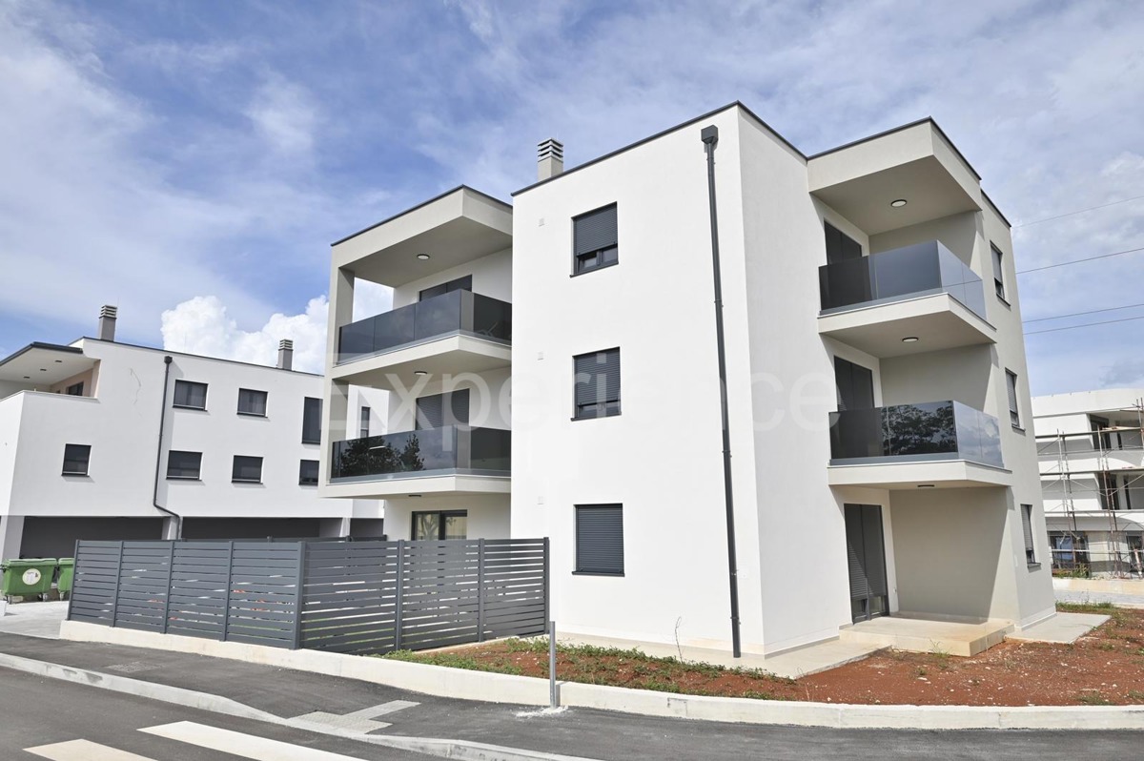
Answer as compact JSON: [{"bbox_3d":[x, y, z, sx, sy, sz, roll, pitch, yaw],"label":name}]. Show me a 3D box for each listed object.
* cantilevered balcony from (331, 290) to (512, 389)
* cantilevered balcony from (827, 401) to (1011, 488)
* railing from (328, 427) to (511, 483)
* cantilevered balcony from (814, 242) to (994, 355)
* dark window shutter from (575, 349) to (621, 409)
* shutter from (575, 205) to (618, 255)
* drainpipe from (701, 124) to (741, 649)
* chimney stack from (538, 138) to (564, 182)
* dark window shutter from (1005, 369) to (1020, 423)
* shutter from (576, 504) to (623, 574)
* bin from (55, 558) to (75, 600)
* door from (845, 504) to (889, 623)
[{"bbox_3d":[-3.624,-0.875,18.647,4.981,1.381,1.993,-10,-14,40],"label":"cantilevered balcony"},{"bbox_3d":[6.852,1.375,14.967,2.394,1.387,3.306,-10,-14,40],"label":"cantilevered balcony"},{"bbox_3d":[-3.563,1.867,18.110,4.797,1.037,1.886,-10,-14,40],"label":"railing"},{"bbox_3d":[6.863,-1.541,15.526,2.380,1.400,3.400,-10,-14,41],"label":"cantilevered balcony"},{"bbox_3d":[0.528,-0.051,14.896,1.182,1.025,0.065,-10,-14,40],"label":"dark window shutter"},{"bbox_3d":[0.527,-3.051,15.498,1.170,0.830,0.050,-10,-14,41],"label":"shutter"},{"bbox_3d":[2.530,-0.091,12.882,0.261,9.073,0.169,-10,-14,40],"label":"drainpipe"},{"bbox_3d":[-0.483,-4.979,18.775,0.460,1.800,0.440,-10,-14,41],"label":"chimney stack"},{"bbox_3d":[9.699,0.388,16.845,0.060,1.180,1.170,-10,-14,41],"label":"dark window shutter"},{"bbox_3d":[0.559,2.968,14.336,1.170,1.260,0.050,-10,-14,41],"label":"shutter"},{"bbox_3d":[-15.681,6.359,24.484,1.320,1.300,0.920,6,-13,-30],"label":"bin"},{"bbox_3d":[5.910,3.631,15.306,0.100,2.230,1.960,-10,-14,41],"label":"door"}]

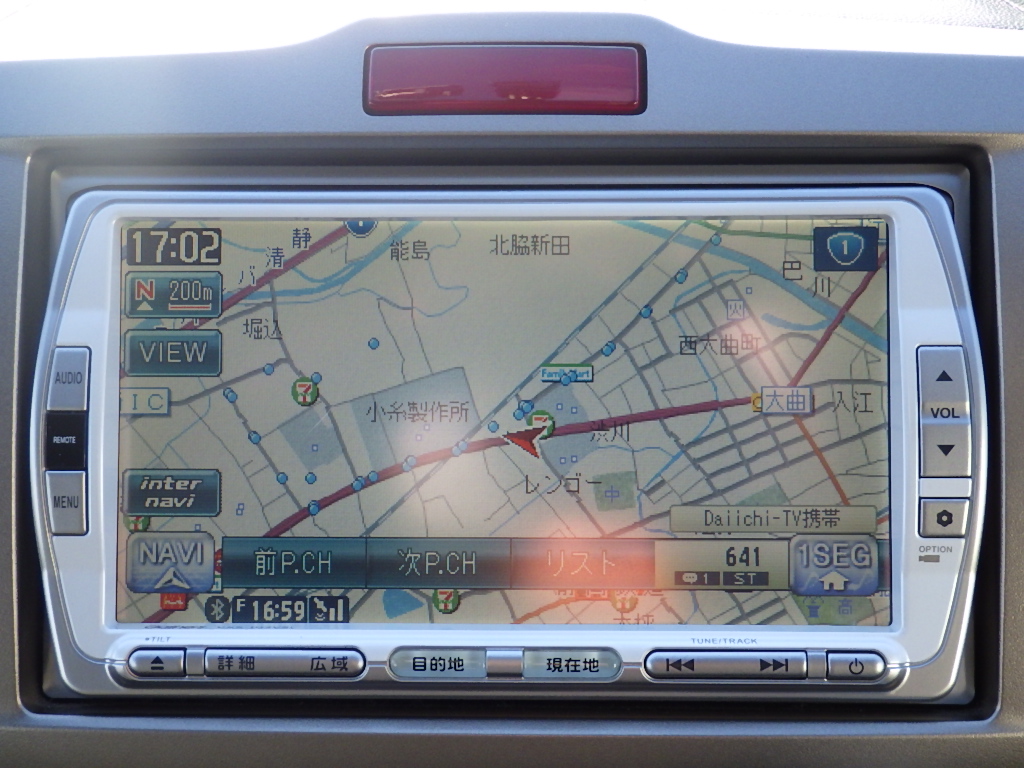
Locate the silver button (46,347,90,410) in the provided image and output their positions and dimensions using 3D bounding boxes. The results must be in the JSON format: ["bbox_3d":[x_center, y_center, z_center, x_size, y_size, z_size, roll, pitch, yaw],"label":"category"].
[{"bbox_3d":[-0.090,-0.001,0.304,0.008,0.013,0.004,0,-3,1],"label":"silver button"}]

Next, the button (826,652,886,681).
[{"bbox_3d":[0.069,0.056,0.300,0.012,0.006,0.004,0,-3,1],"label":"button"}]

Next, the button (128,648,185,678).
[{"bbox_3d":[-0.071,0.056,0.302,0.011,0.005,0.004,0,-3,1],"label":"button"}]

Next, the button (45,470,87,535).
[{"bbox_3d":[-0.090,0.024,0.304,0.008,0.013,0.004,0,-3,1],"label":"button"}]

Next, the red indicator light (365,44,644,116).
[{"bbox_3d":[-0.002,-0.061,0.301,0.056,0.015,0.005,0,-22,0],"label":"red indicator light"}]

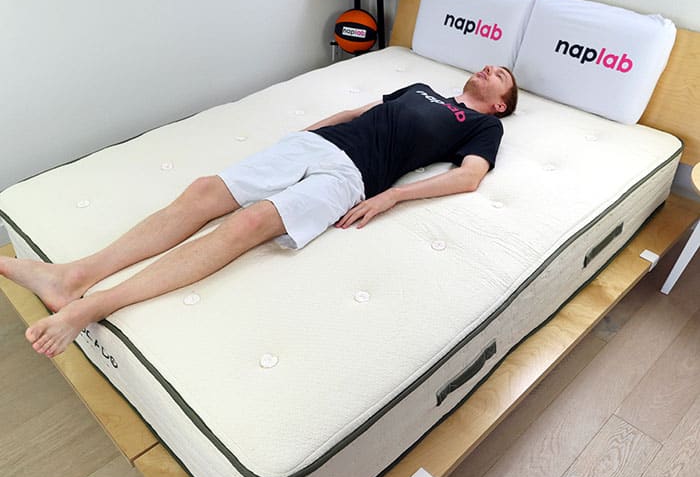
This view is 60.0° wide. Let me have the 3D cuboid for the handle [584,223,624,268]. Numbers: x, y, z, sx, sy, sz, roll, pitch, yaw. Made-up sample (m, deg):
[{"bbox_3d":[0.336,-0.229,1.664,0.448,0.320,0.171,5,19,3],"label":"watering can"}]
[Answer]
[{"bbox_3d":[0.872,0.015,2.072,0.022,0.056,0.265,31,47,34],"label":"handle"}]

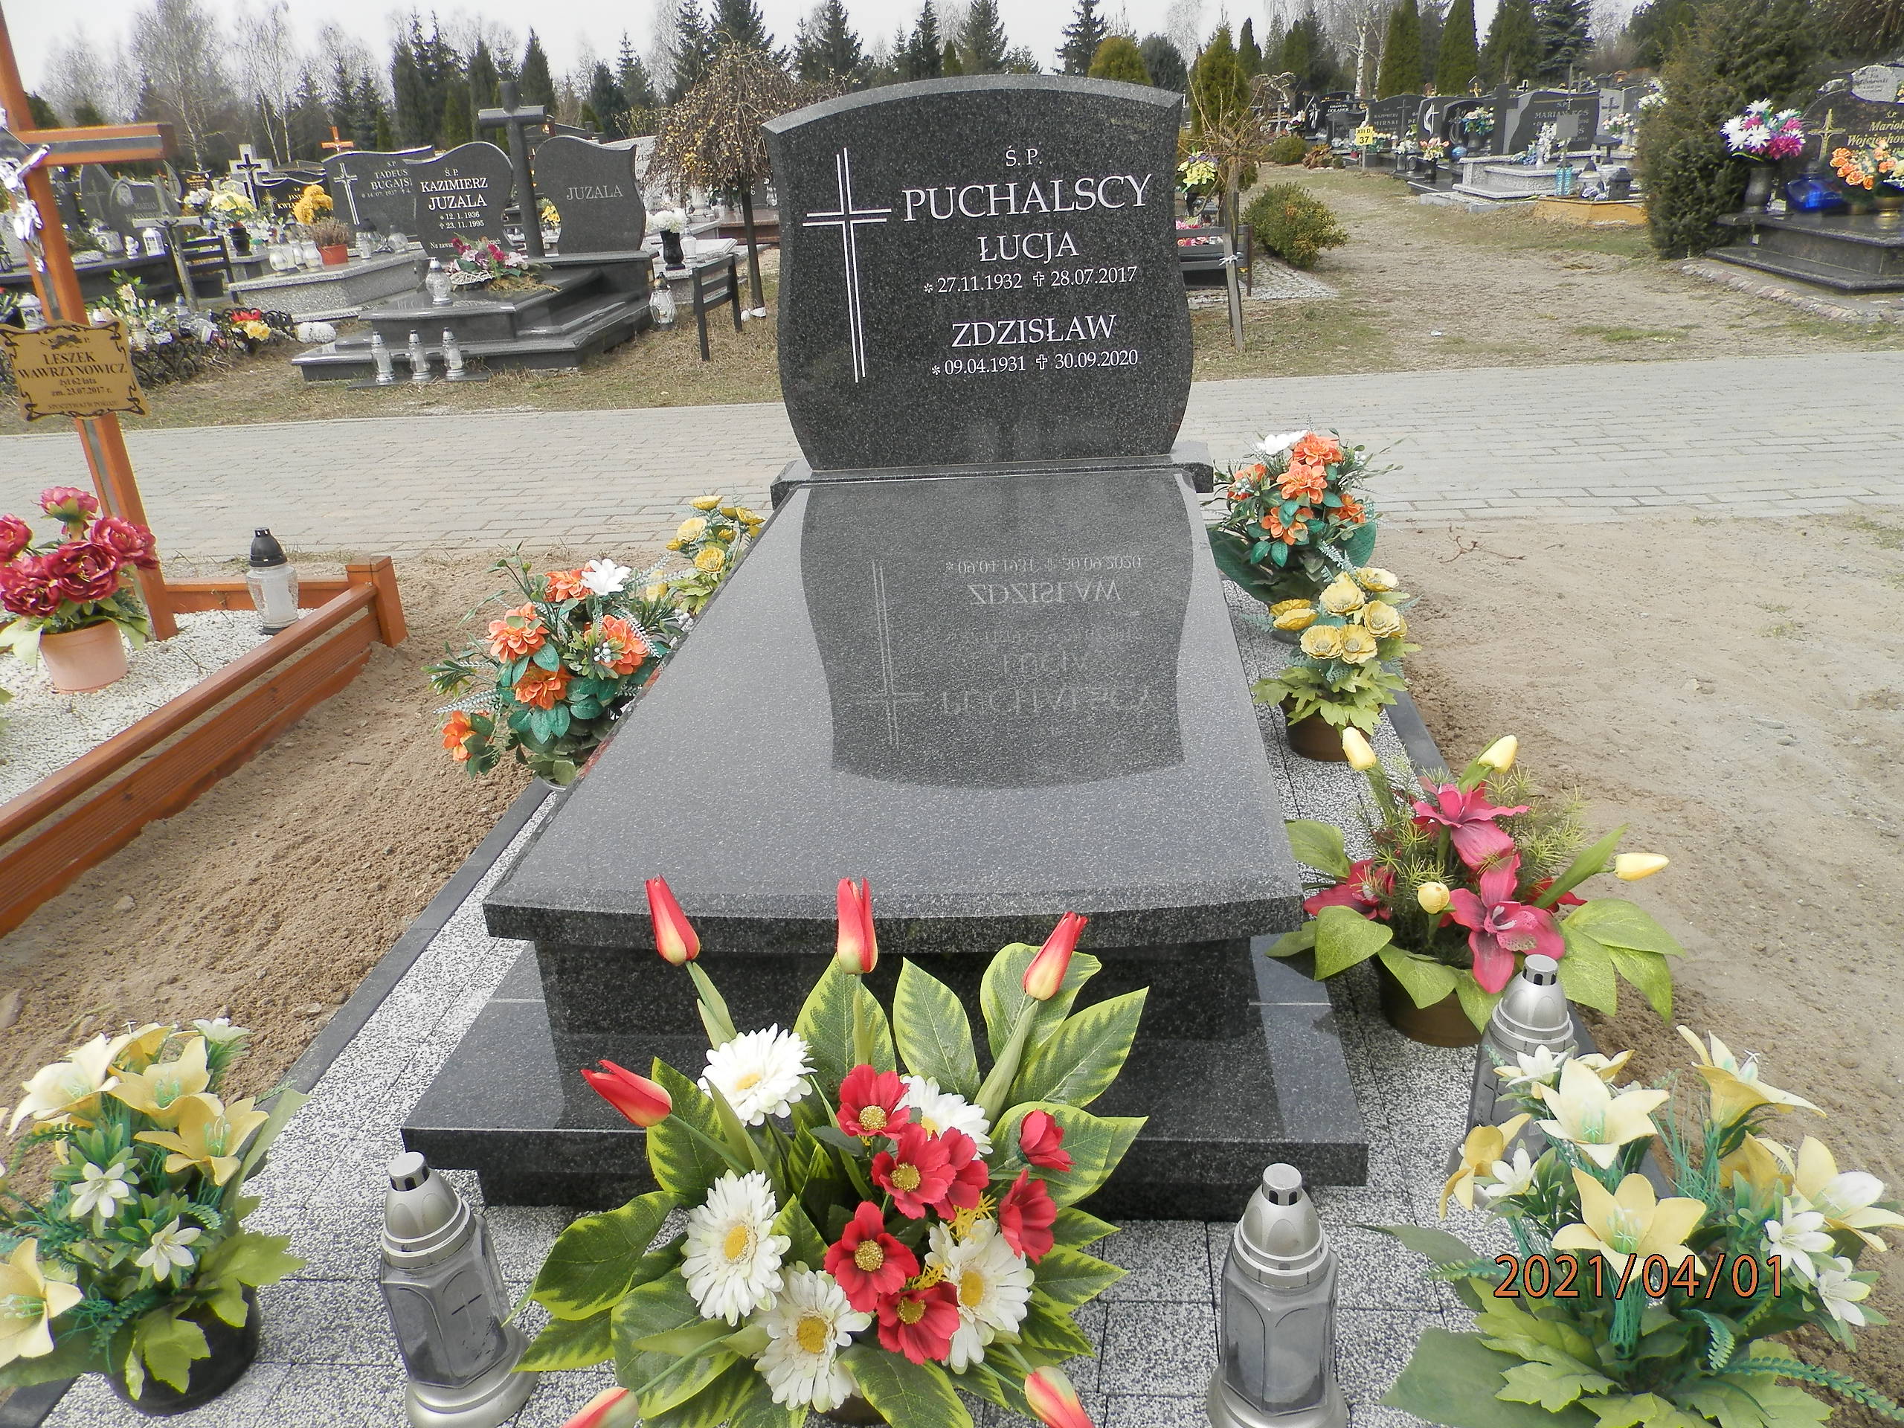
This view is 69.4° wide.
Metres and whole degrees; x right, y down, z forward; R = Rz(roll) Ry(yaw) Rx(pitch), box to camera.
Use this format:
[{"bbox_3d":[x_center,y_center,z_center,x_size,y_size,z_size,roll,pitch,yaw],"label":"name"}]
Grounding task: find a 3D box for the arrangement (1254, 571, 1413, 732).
[{"bbox_3d":[0.662,-0.083,2.366,0.270,0.310,0.250,-1,23,7],"label":"arrangement"}]

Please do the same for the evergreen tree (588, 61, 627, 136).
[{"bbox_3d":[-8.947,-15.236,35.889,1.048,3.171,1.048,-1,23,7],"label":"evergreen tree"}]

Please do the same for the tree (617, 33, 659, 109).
[{"bbox_3d":[-10.848,-20.524,46.974,2.000,4.839,2.000,-1,23,6],"label":"tree"}]

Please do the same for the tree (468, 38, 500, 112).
[{"bbox_3d":[-12.453,-15.841,36.862,0.957,3.970,0.957,-1,23,7],"label":"tree"}]

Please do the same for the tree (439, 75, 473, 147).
[{"bbox_3d":[-11.316,-13.078,31.576,0.820,2.899,0.820,-1,23,7],"label":"tree"}]

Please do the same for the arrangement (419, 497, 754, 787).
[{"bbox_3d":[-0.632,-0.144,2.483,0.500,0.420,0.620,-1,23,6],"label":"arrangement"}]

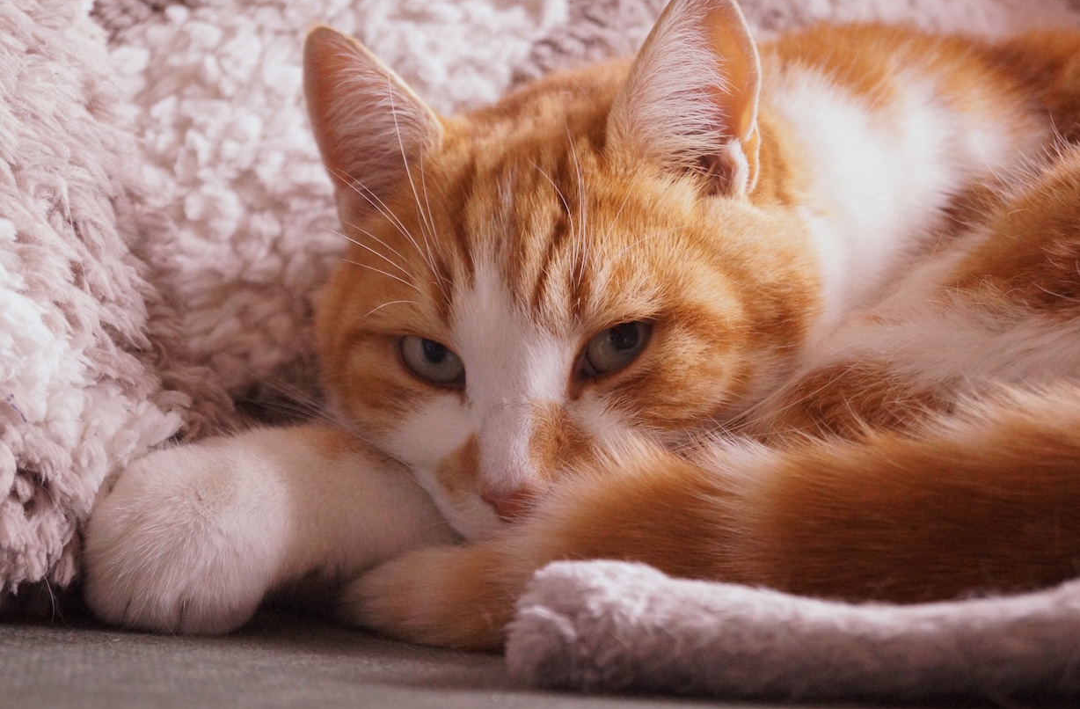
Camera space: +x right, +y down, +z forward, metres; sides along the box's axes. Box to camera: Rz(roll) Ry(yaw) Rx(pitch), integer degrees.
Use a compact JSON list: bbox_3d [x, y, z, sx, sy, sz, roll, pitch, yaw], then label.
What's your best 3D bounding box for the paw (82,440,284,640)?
[{"bbox_3d":[-0.074,0.038,0.515,0.037,0.038,0.042,3,8,19],"label":"paw"}]

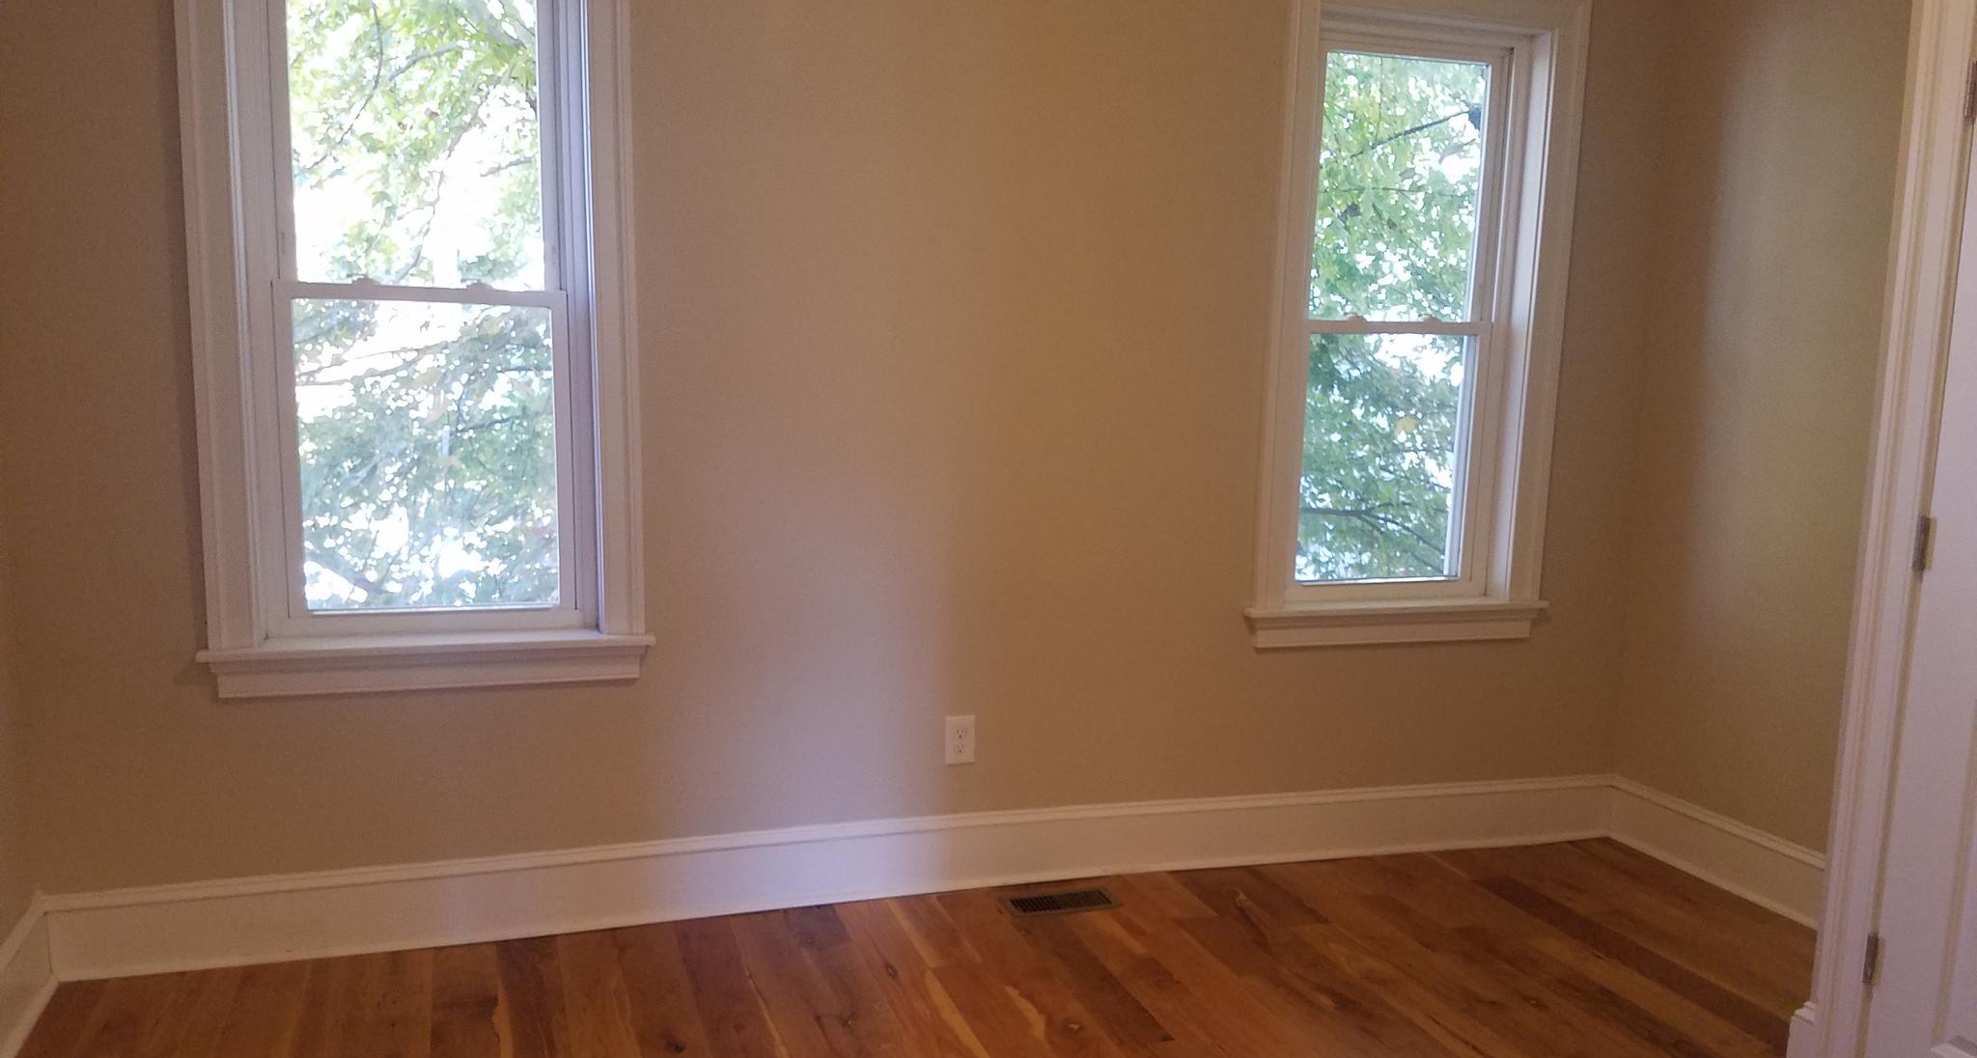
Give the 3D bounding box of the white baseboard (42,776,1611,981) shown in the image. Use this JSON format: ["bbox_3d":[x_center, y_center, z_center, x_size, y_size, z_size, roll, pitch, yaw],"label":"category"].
[{"bbox_3d":[-0.073,0.776,3.507,3.750,0.183,0.036,-1,9,-18],"label":"white baseboard"}]

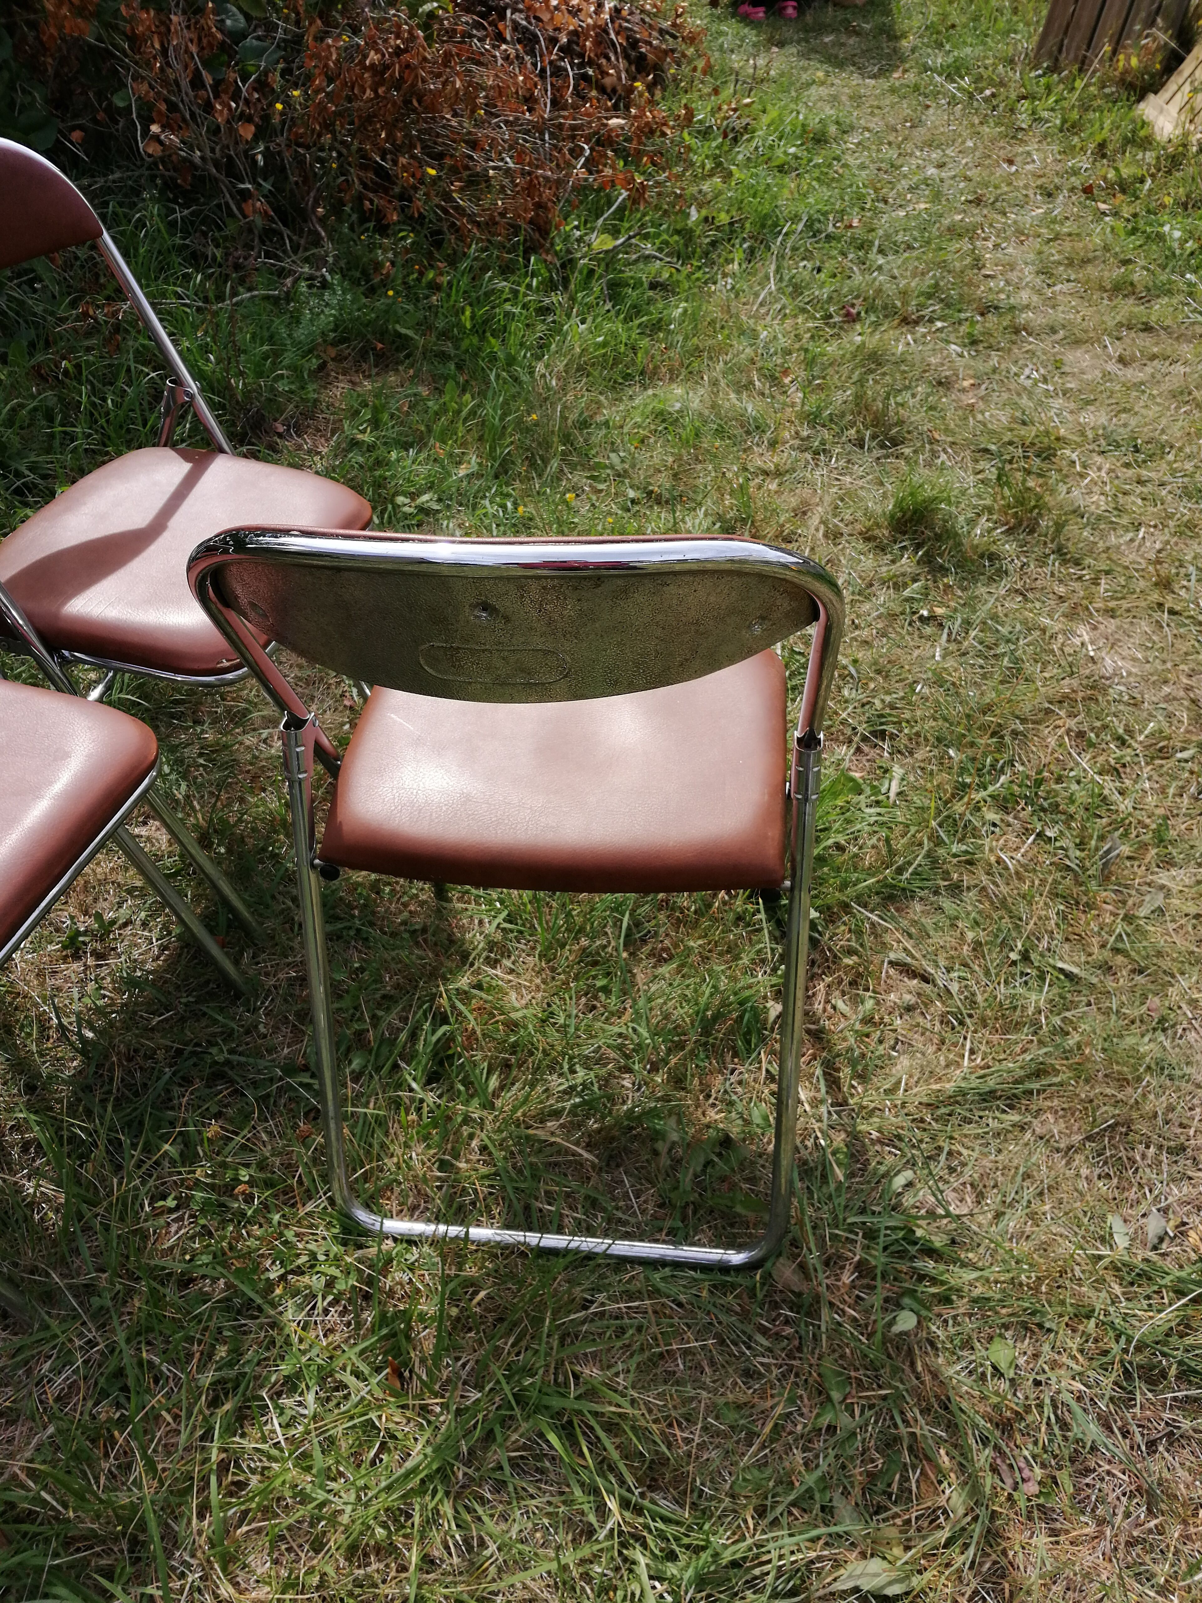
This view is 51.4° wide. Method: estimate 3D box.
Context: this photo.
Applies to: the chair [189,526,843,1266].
[{"bbox_3d":[-0.030,-0.009,1.200,0.453,0.788,0.505,3,40,6],"label":"chair"}]

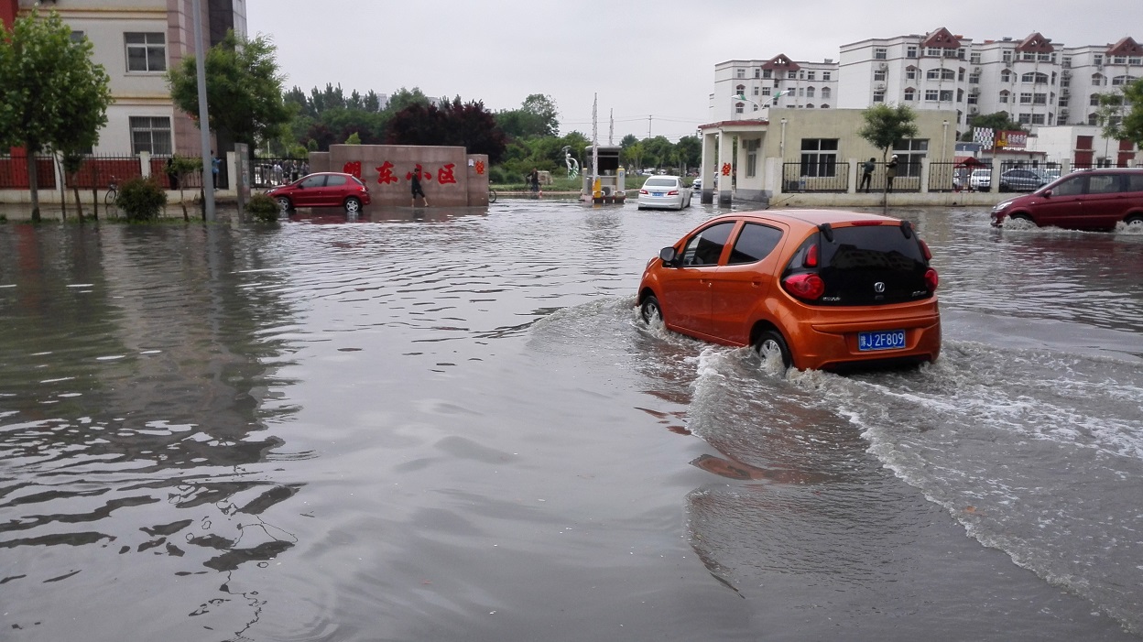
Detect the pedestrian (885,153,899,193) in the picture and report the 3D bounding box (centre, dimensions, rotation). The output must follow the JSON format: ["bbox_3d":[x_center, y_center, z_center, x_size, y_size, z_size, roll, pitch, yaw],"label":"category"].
[{"bbox_3d":[13.962,-6.389,36.858,0.500,1.635,0.500,6,11,29],"label":"pedestrian"}]

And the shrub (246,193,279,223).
[{"bbox_3d":[-9.458,-3.476,25.926,1.060,0.847,1.060,-5,11,-26],"label":"shrub"}]

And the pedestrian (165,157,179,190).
[{"bbox_3d":[-16.819,-6.235,35.774,0.520,1.520,0.420,0,10,0],"label":"pedestrian"}]

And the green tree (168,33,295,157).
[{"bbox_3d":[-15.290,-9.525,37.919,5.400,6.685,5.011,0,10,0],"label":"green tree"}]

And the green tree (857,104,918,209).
[{"bbox_3d":[12.536,-6.403,33.248,2.350,4.053,2.350,4,11,20],"label":"green tree"}]

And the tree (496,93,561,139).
[{"bbox_3d":[-3.757,-15.702,74.295,5.700,8.124,5.700,0,10,0],"label":"tree"}]

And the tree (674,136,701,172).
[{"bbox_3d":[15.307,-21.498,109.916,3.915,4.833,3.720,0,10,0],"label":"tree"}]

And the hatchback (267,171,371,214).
[{"bbox_3d":[-8.869,-4.554,30.302,3.840,1.430,1.650,1,10,3],"label":"hatchback"}]

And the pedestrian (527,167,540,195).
[{"bbox_3d":[-2.418,-8.901,53.854,0.550,1.680,0.450,2,10,8],"label":"pedestrian"}]

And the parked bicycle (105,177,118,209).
[{"bbox_3d":[-18.411,-5.302,34.735,0.550,1.060,1.650,6,11,29],"label":"parked bicycle"}]

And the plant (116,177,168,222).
[{"bbox_3d":[-12.506,-3.546,24.673,1.462,1.306,1.388,0,10,0],"label":"plant"}]

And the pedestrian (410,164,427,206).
[{"bbox_3d":[-6.523,-5.686,36.158,0.680,1.639,0.500,0,10,-3],"label":"pedestrian"}]

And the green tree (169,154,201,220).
[{"bbox_3d":[-11.214,-3.860,24.615,1.037,1.918,0.985,0,10,0],"label":"green tree"}]

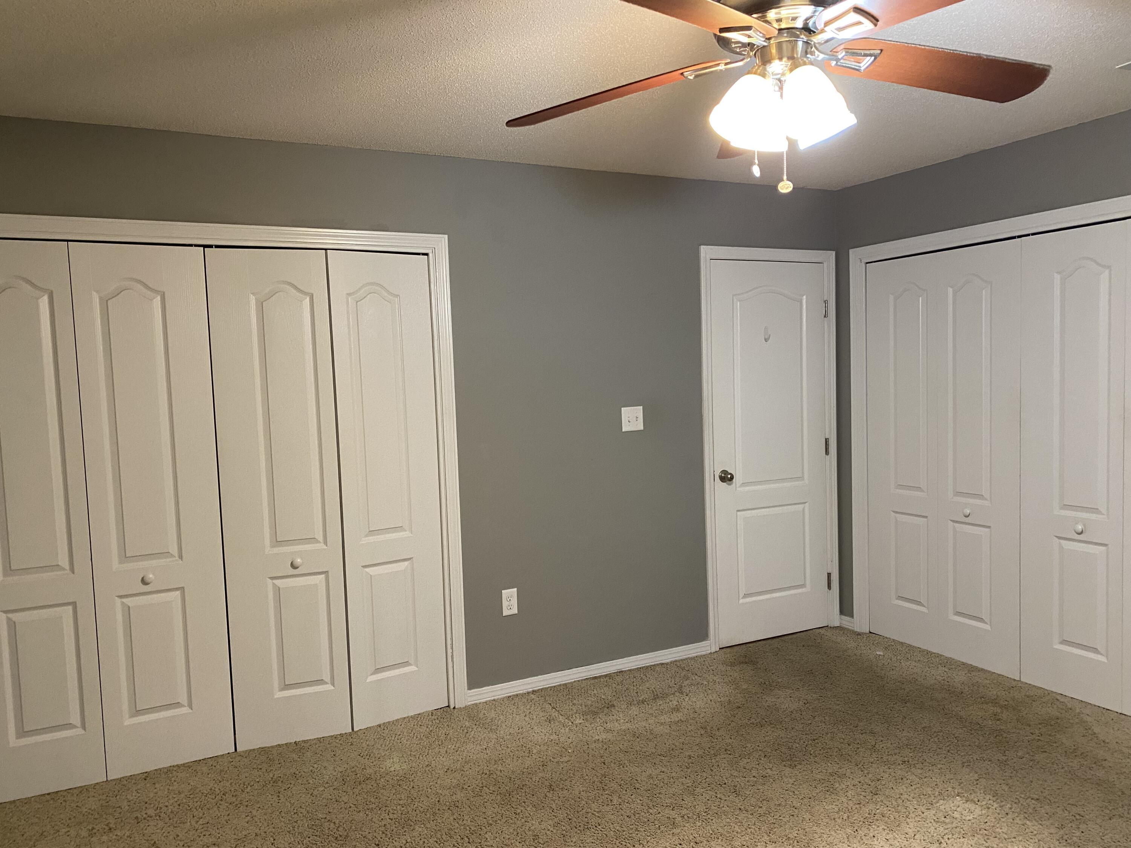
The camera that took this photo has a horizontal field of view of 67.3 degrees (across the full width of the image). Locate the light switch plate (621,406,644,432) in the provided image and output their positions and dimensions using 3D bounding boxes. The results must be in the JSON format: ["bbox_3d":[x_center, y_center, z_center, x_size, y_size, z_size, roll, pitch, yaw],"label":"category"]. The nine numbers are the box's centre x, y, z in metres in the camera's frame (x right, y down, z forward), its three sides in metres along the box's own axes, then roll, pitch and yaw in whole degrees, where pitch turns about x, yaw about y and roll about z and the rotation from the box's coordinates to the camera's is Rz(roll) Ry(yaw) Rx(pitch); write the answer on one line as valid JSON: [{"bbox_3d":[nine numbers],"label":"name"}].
[{"bbox_3d":[0.329,-0.023,4.135,0.119,0.114,0.018,-4,4,-27],"label":"light switch plate"}]

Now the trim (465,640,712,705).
[{"bbox_3d":[0.159,1.193,4.103,1.339,0.068,0.020,-4,4,-27],"label":"trim"}]

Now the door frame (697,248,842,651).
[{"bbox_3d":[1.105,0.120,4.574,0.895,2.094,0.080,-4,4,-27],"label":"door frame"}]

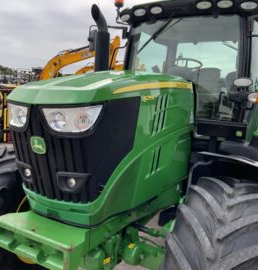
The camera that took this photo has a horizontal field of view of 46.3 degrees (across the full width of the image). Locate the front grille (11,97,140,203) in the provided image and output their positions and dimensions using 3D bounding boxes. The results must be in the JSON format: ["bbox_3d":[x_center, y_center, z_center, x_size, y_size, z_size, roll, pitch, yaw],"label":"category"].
[{"bbox_3d":[-0.435,0.069,1.840,0.820,0.660,0.460,6,7,29],"label":"front grille"}]

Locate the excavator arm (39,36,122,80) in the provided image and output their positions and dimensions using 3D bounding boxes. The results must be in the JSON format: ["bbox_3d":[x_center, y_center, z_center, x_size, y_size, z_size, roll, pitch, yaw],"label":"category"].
[{"bbox_3d":[-2.428,-3.101,14.500,4.300,3.200,0.800,3,6,0],"label":"excavator arm"}]

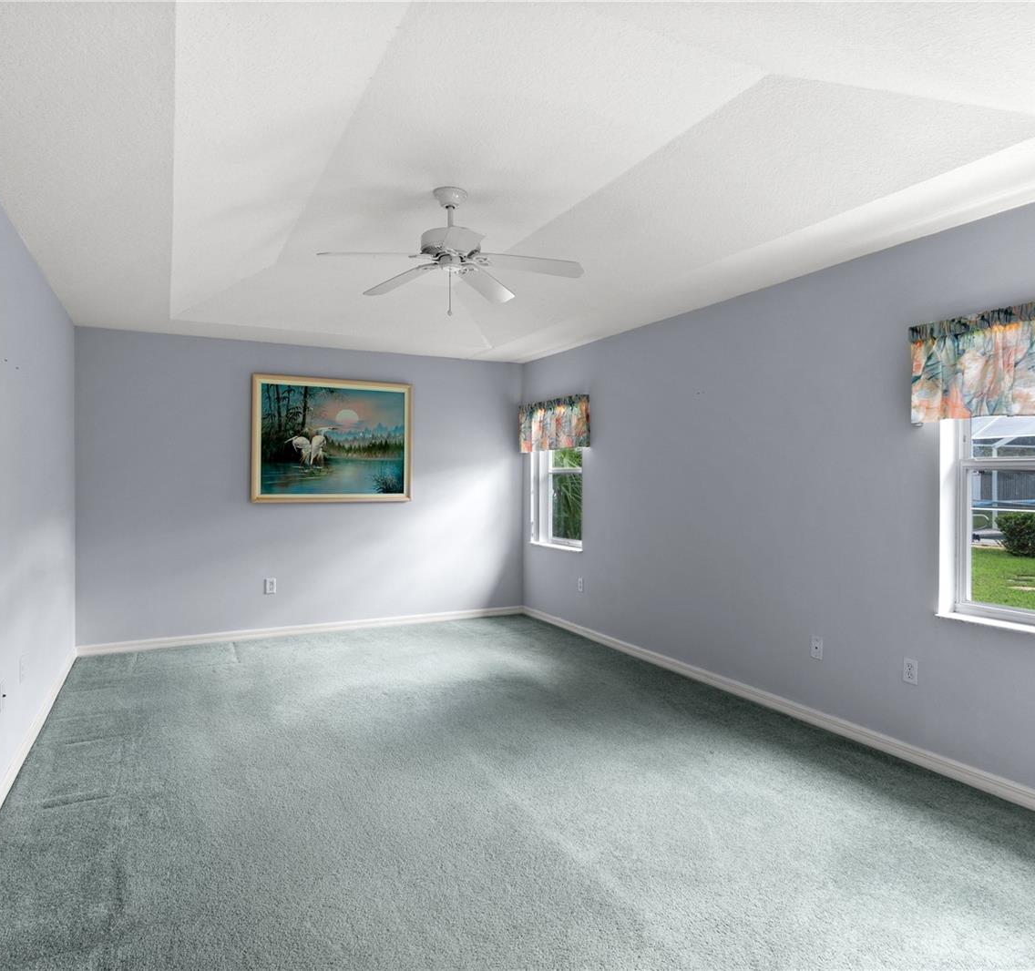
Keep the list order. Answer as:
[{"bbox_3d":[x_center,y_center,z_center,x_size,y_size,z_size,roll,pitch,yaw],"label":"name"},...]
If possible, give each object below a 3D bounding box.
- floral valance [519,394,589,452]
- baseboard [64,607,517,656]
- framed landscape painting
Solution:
[{"bbox_3d":[0.311,-0.528,5.719,0.090,0.440,1.050,0,1,-28],"label":"floral valance"},{"bbox_3d":[-1.600,1.211,5.544,3.645,0.078,0.018,0,1,-25],"label":"baseboard"},{"bbox_3d":[-1.552,-0.380,5.532,1.330,1.050,0.040,0,1,-25],"label":"framed landscape painting"}]

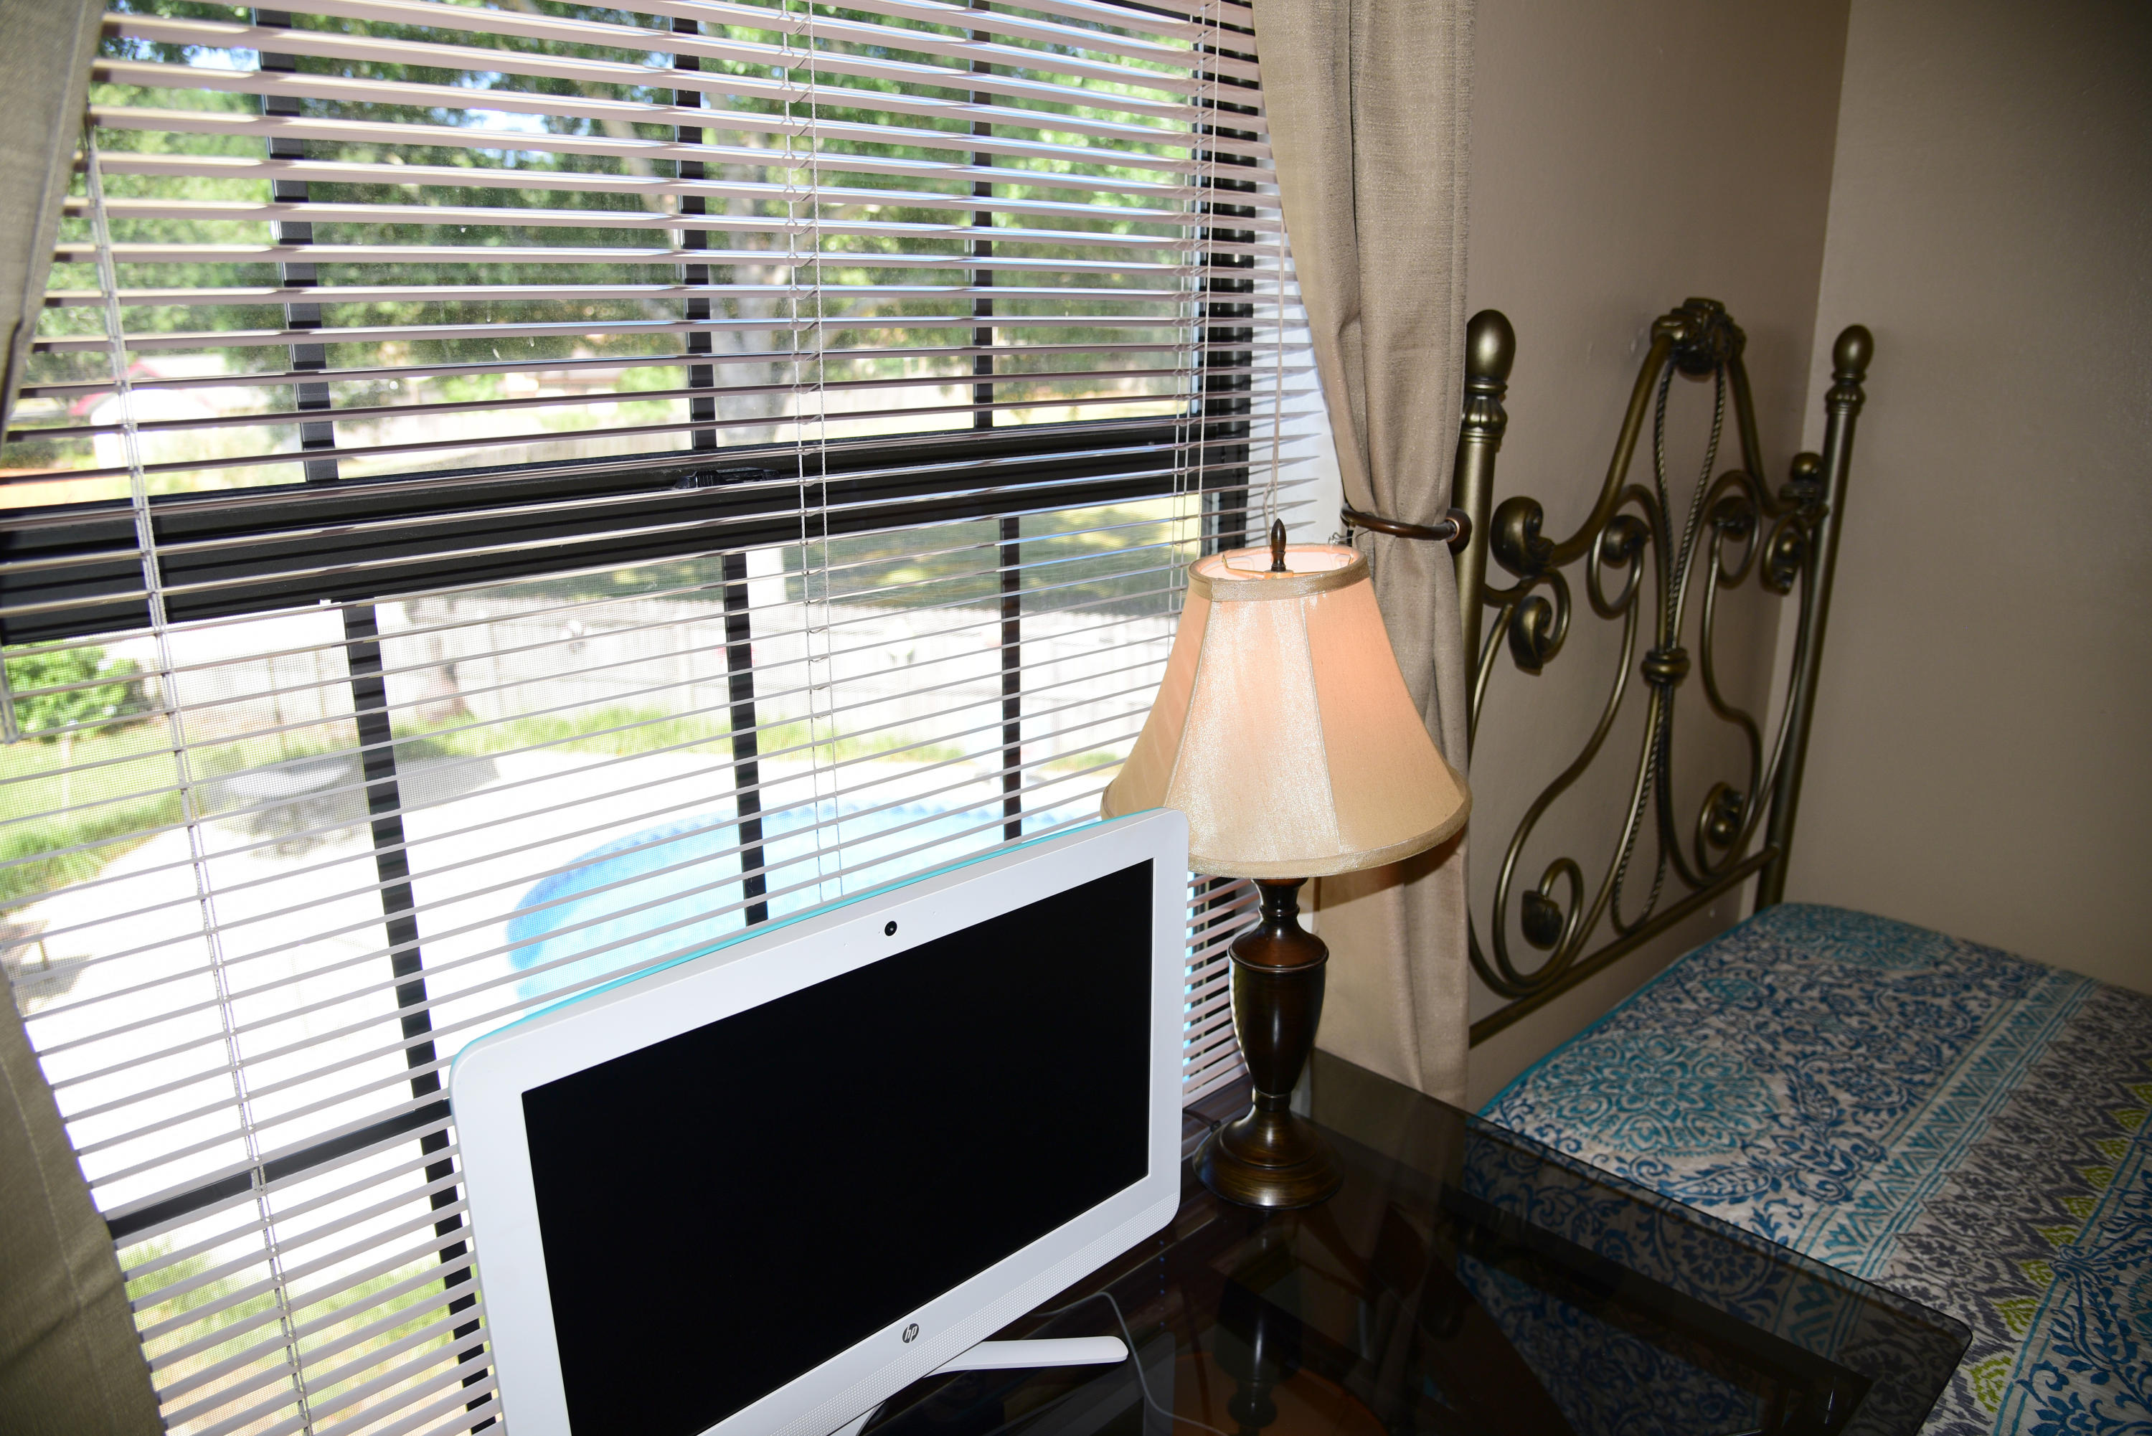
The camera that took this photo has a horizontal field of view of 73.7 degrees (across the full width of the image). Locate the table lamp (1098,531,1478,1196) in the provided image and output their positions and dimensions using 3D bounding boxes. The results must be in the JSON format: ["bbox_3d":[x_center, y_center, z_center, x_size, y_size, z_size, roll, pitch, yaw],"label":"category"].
[{"bbox_3d":[0.160,0.116,1.106,0.278,0.537,0.278,0,16,0],"label":"table lamp"}]

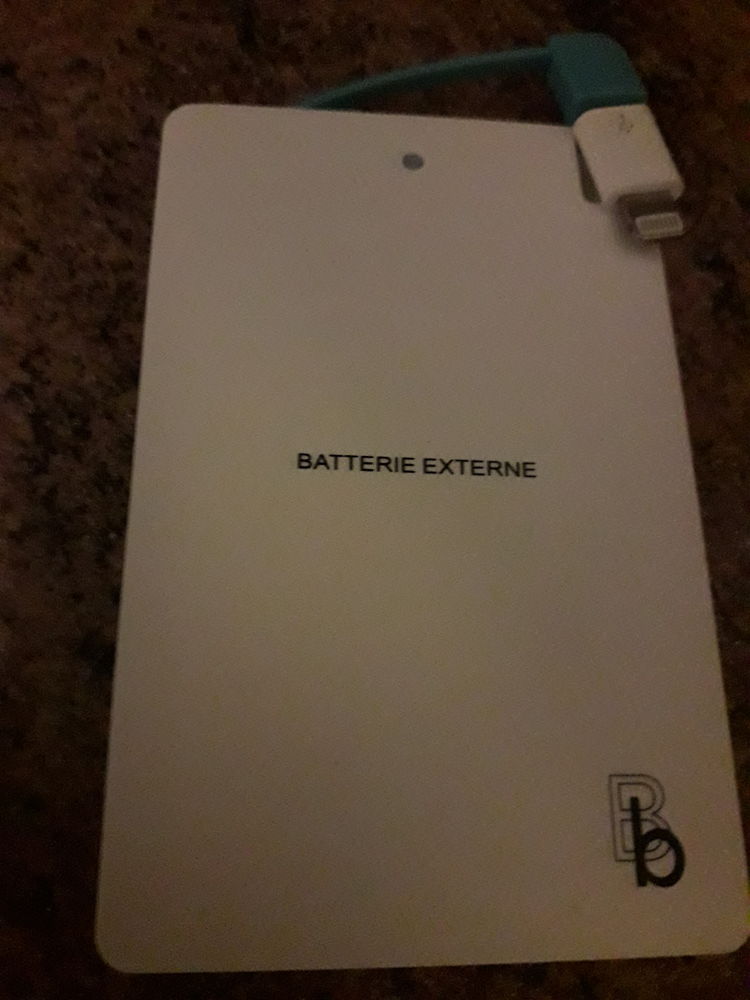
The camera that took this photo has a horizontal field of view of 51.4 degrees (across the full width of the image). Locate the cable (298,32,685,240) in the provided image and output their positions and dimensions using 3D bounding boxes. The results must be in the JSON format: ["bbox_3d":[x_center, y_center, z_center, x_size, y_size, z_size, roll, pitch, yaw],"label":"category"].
[{"bbox_3d":[0.015,-0.048,0.108,0.050,0.012,0.037,-8,74,-7],"label":"cable"}]

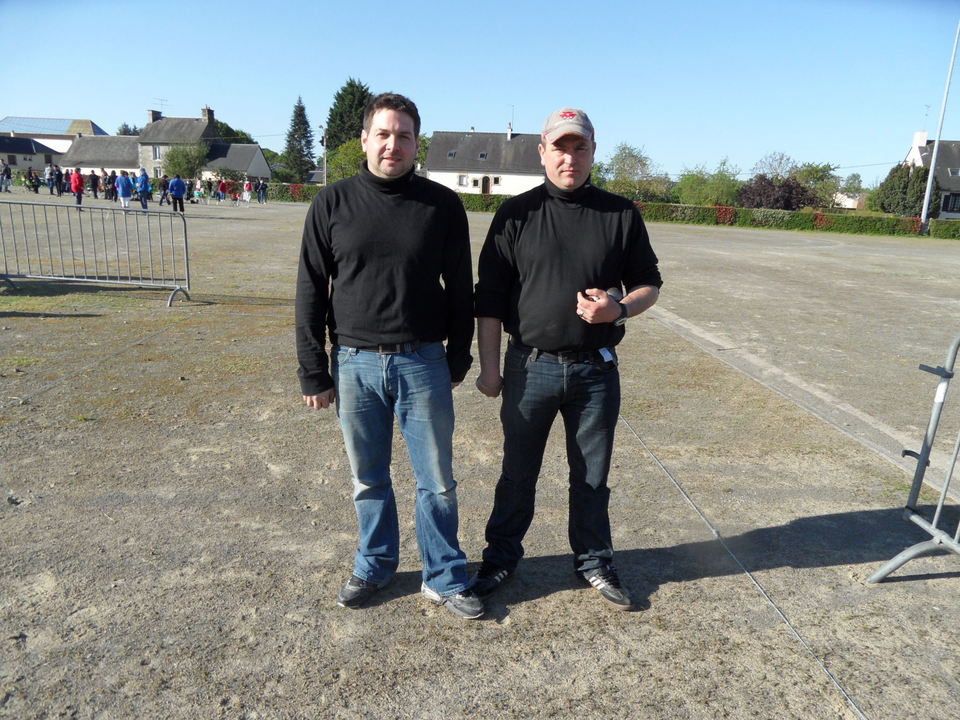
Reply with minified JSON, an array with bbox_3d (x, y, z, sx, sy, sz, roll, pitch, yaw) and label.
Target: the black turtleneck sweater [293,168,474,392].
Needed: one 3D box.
[{"bbox_3d":[-0.321,-0.251,2.262,0.600,0.800,0.300,1,14,-6],"label":"black turtleneck sweater"}]

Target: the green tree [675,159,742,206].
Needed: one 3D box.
[{"bbox_3d":[16.307,-12.203,47.500,4.900,4.080,4.000,2,14,0],"label":"green tree"}]

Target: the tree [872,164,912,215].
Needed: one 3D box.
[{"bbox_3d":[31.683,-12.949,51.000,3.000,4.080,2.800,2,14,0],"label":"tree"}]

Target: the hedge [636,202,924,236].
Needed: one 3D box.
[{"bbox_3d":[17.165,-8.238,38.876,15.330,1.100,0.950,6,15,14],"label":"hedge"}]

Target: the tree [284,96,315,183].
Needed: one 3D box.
[{"bbox_3d":[-15.060,-17.548,55.528,2.693,8.327,2.693,2,14,0],"label":"tree"}]

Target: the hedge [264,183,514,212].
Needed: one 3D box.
[{"bbox_3d":[-6.742,-11.029,45.683,18.473,1.200,0.900,7,15,18],"label":"hedge"}]

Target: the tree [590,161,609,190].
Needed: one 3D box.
[{"bbox_3d":[10.152,-15.467,58.000,2.900,3.710,2.800,2,14,0],"label":"tree"}]

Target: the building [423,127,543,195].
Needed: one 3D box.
[{"bbox_3d":[1.164,-21.773,75.011,13.200,6.900,8.000,4,14,6],"label":"building"}]

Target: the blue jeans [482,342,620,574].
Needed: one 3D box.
[{"bbox_3d":[0.258,0.382,2.500,0.450,0.940,0.300,2,14,0],"label":"blue jeans"}]

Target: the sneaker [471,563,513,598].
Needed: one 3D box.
[{"bbox_3d":[0.086,0.827,2.623,0.105,0.105,0.285,13,18,37],"label":"sneaker"}]

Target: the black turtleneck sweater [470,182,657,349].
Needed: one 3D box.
[{"bbox_3d":[0.302,-0.317,2.290,0.640,0.600,0.350,2,14,0],"label":"black turtleneck sweater"}]

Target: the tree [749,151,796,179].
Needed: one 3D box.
[{"bbox_3d":[26.016,-15.601,59.000,4.300,5.750,4.000,2,14,0],"label":"tree"}]

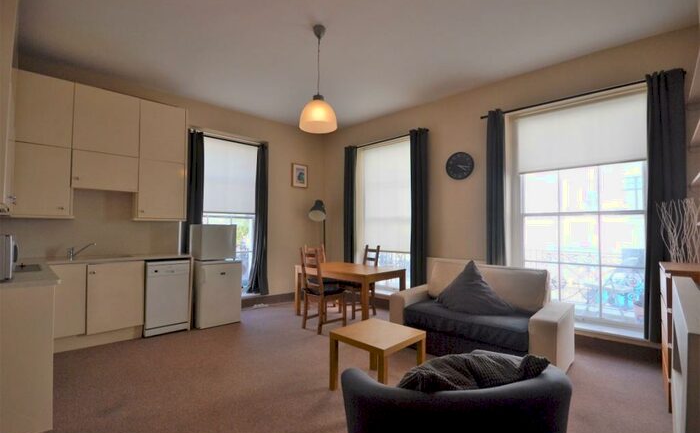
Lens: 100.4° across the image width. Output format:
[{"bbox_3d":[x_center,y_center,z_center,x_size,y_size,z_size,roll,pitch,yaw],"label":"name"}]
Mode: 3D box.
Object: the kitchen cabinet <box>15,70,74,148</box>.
[{"bbox_3d":[-3.262,-1.095,3.146,0.425,0.720,0.340,2,-3,-40],"label":"kitchen cabinet"}]

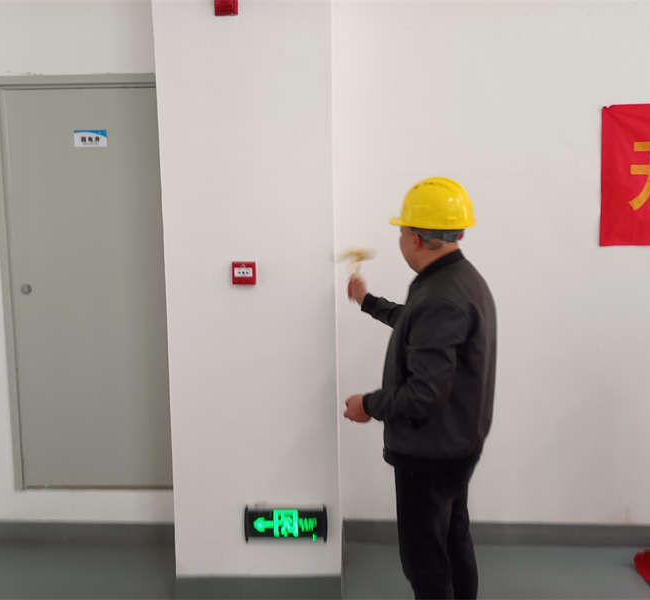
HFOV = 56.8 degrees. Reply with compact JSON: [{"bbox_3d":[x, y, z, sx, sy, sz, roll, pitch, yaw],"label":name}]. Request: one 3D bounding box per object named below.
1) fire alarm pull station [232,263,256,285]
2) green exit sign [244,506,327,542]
[{"bbox_3d":[-0.333,-0.110,2.471,0.096,0.094,0.046,-1,6,2],"label":"fire alarm pull station"},{"bbox_3d":[-0.166,0.960,2.572,0.352,0.162,0.045,-1,6,2],"label":"green exit sign"}]

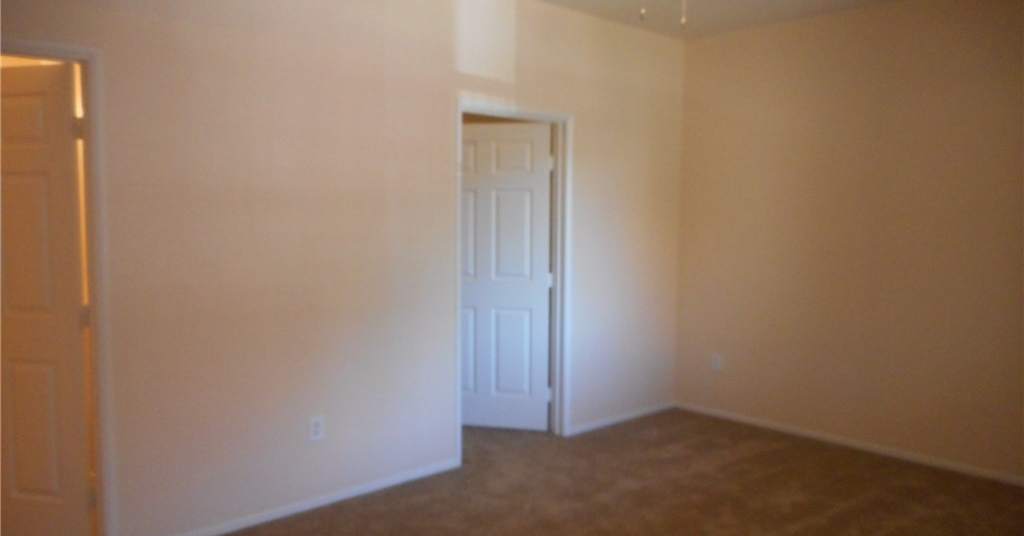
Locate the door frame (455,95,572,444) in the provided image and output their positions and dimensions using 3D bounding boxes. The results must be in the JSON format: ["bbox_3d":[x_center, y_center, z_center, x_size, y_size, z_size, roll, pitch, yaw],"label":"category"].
[{"bbox_3d":[0.005,0.085,4.528,0.930,2.100,0.130,-3,6,-42],"label":"door frame"}]

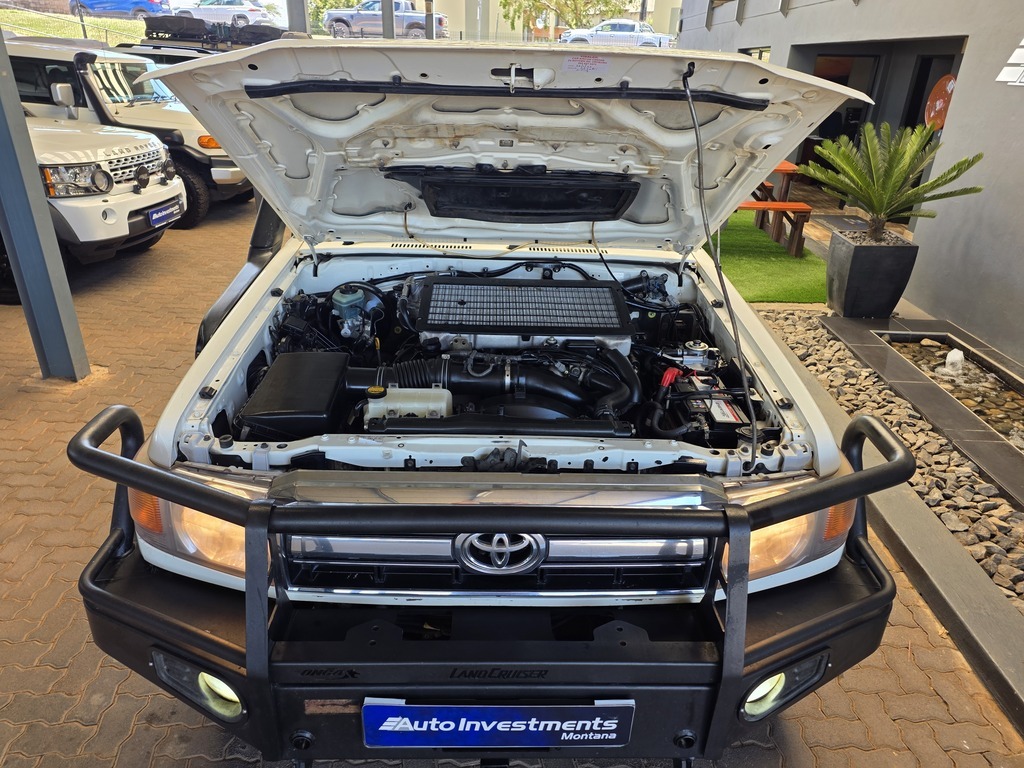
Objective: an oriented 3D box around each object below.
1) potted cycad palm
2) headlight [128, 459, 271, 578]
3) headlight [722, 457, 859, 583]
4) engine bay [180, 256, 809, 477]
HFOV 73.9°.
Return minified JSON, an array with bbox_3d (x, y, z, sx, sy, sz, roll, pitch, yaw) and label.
[{"bbox_3d":[2.651,-1.158,4.933,1.160,1.330,1.120,1,25,-2],"label":"potted cycad palm"},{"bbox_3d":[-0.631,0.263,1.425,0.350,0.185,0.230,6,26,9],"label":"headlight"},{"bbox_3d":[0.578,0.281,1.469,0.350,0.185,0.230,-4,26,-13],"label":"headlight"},{"bbox_3d":[-0.041,0.025,1.950,1.420,0.500,1.140,1,25,-2],"label":"engine bay"}]

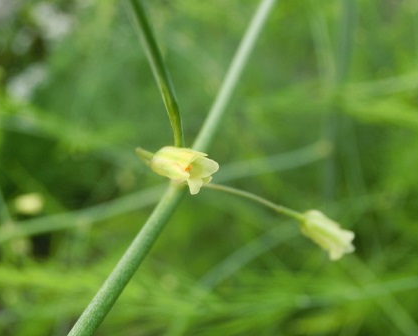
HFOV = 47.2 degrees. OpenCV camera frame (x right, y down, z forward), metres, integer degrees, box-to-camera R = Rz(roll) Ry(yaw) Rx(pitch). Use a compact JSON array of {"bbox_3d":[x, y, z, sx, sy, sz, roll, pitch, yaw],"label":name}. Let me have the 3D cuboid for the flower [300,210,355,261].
[{"bbox_3d":[0.017,0.010,0.070,0.008,0.005,0.005,36,16,-3],"label":"flower"}]

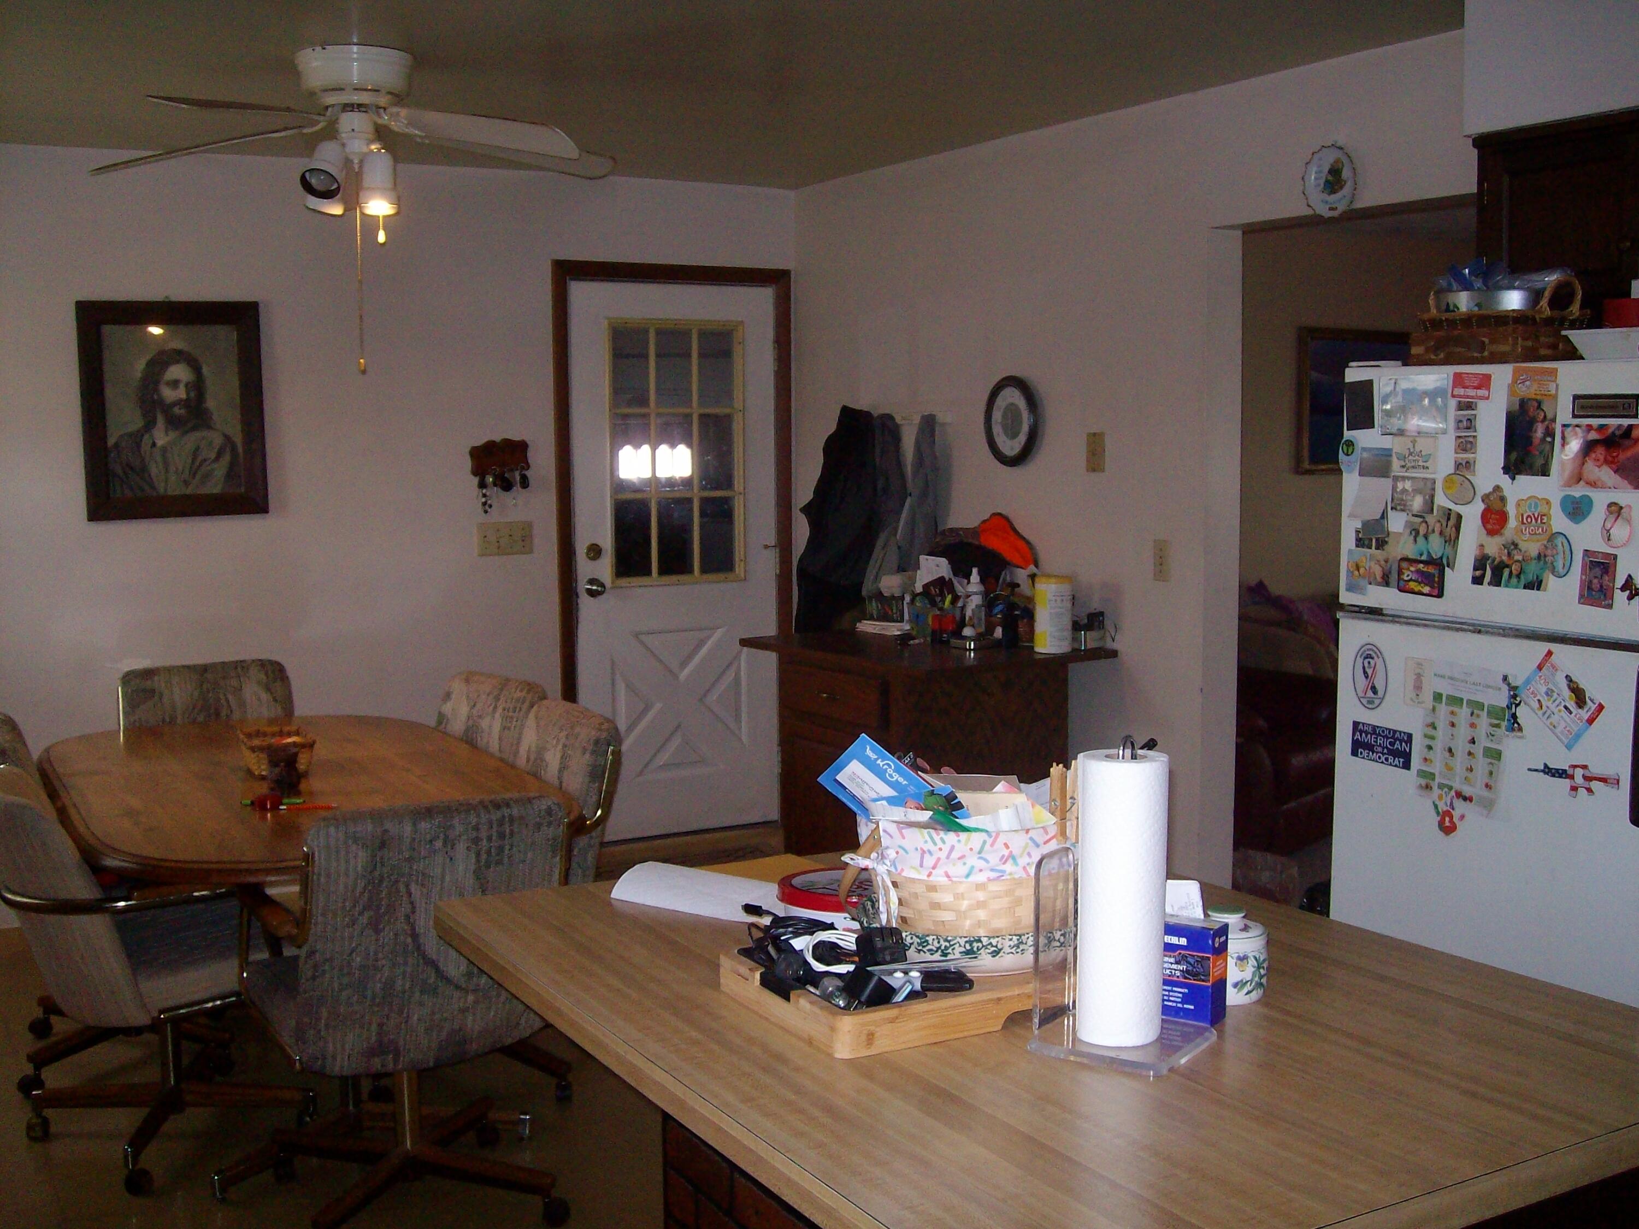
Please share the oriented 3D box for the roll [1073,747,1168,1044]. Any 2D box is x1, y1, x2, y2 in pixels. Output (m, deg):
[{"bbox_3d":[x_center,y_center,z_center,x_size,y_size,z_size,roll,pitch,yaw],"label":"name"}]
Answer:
[{"bbox_3d":[0.295,0.274,1.615,0.090,0.280,0.090,1,6,10],"label":"roll"}]

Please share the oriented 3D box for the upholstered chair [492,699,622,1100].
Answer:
[{"bbox_3d":[-0.820,0.679,3.879,0.610,0.835,0.540,-4,7,-32],"label":"upholstered chair"}]

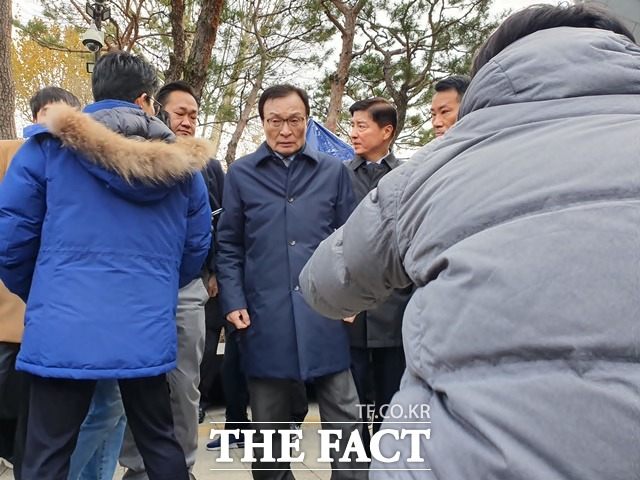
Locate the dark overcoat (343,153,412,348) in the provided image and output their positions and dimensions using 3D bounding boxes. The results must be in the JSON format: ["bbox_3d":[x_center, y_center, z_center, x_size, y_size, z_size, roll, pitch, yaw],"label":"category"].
[{"bbox_3d":[0.253,0.045,2.270,0.580,0.920,0.340,-1,-3,16],"label":"dark overcoat"}]

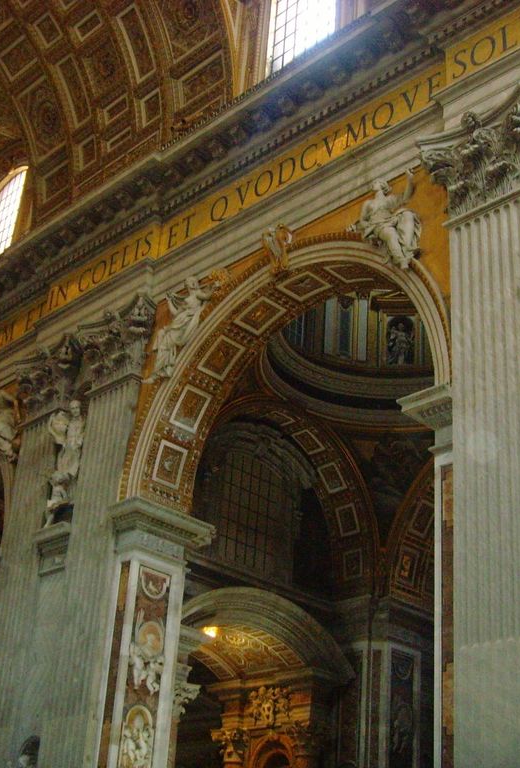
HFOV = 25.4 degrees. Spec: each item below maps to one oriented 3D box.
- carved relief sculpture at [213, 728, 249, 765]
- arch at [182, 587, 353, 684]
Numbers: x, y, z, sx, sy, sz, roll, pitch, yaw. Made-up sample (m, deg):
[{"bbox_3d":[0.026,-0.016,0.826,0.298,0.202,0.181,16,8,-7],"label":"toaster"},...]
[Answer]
[{"bbox_3d":[-1.211,16.148,51.207,1.100,1.400,1.400,26,-34,-36],"label":"carved relief sculpture"},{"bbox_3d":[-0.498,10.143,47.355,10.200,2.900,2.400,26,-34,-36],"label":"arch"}]

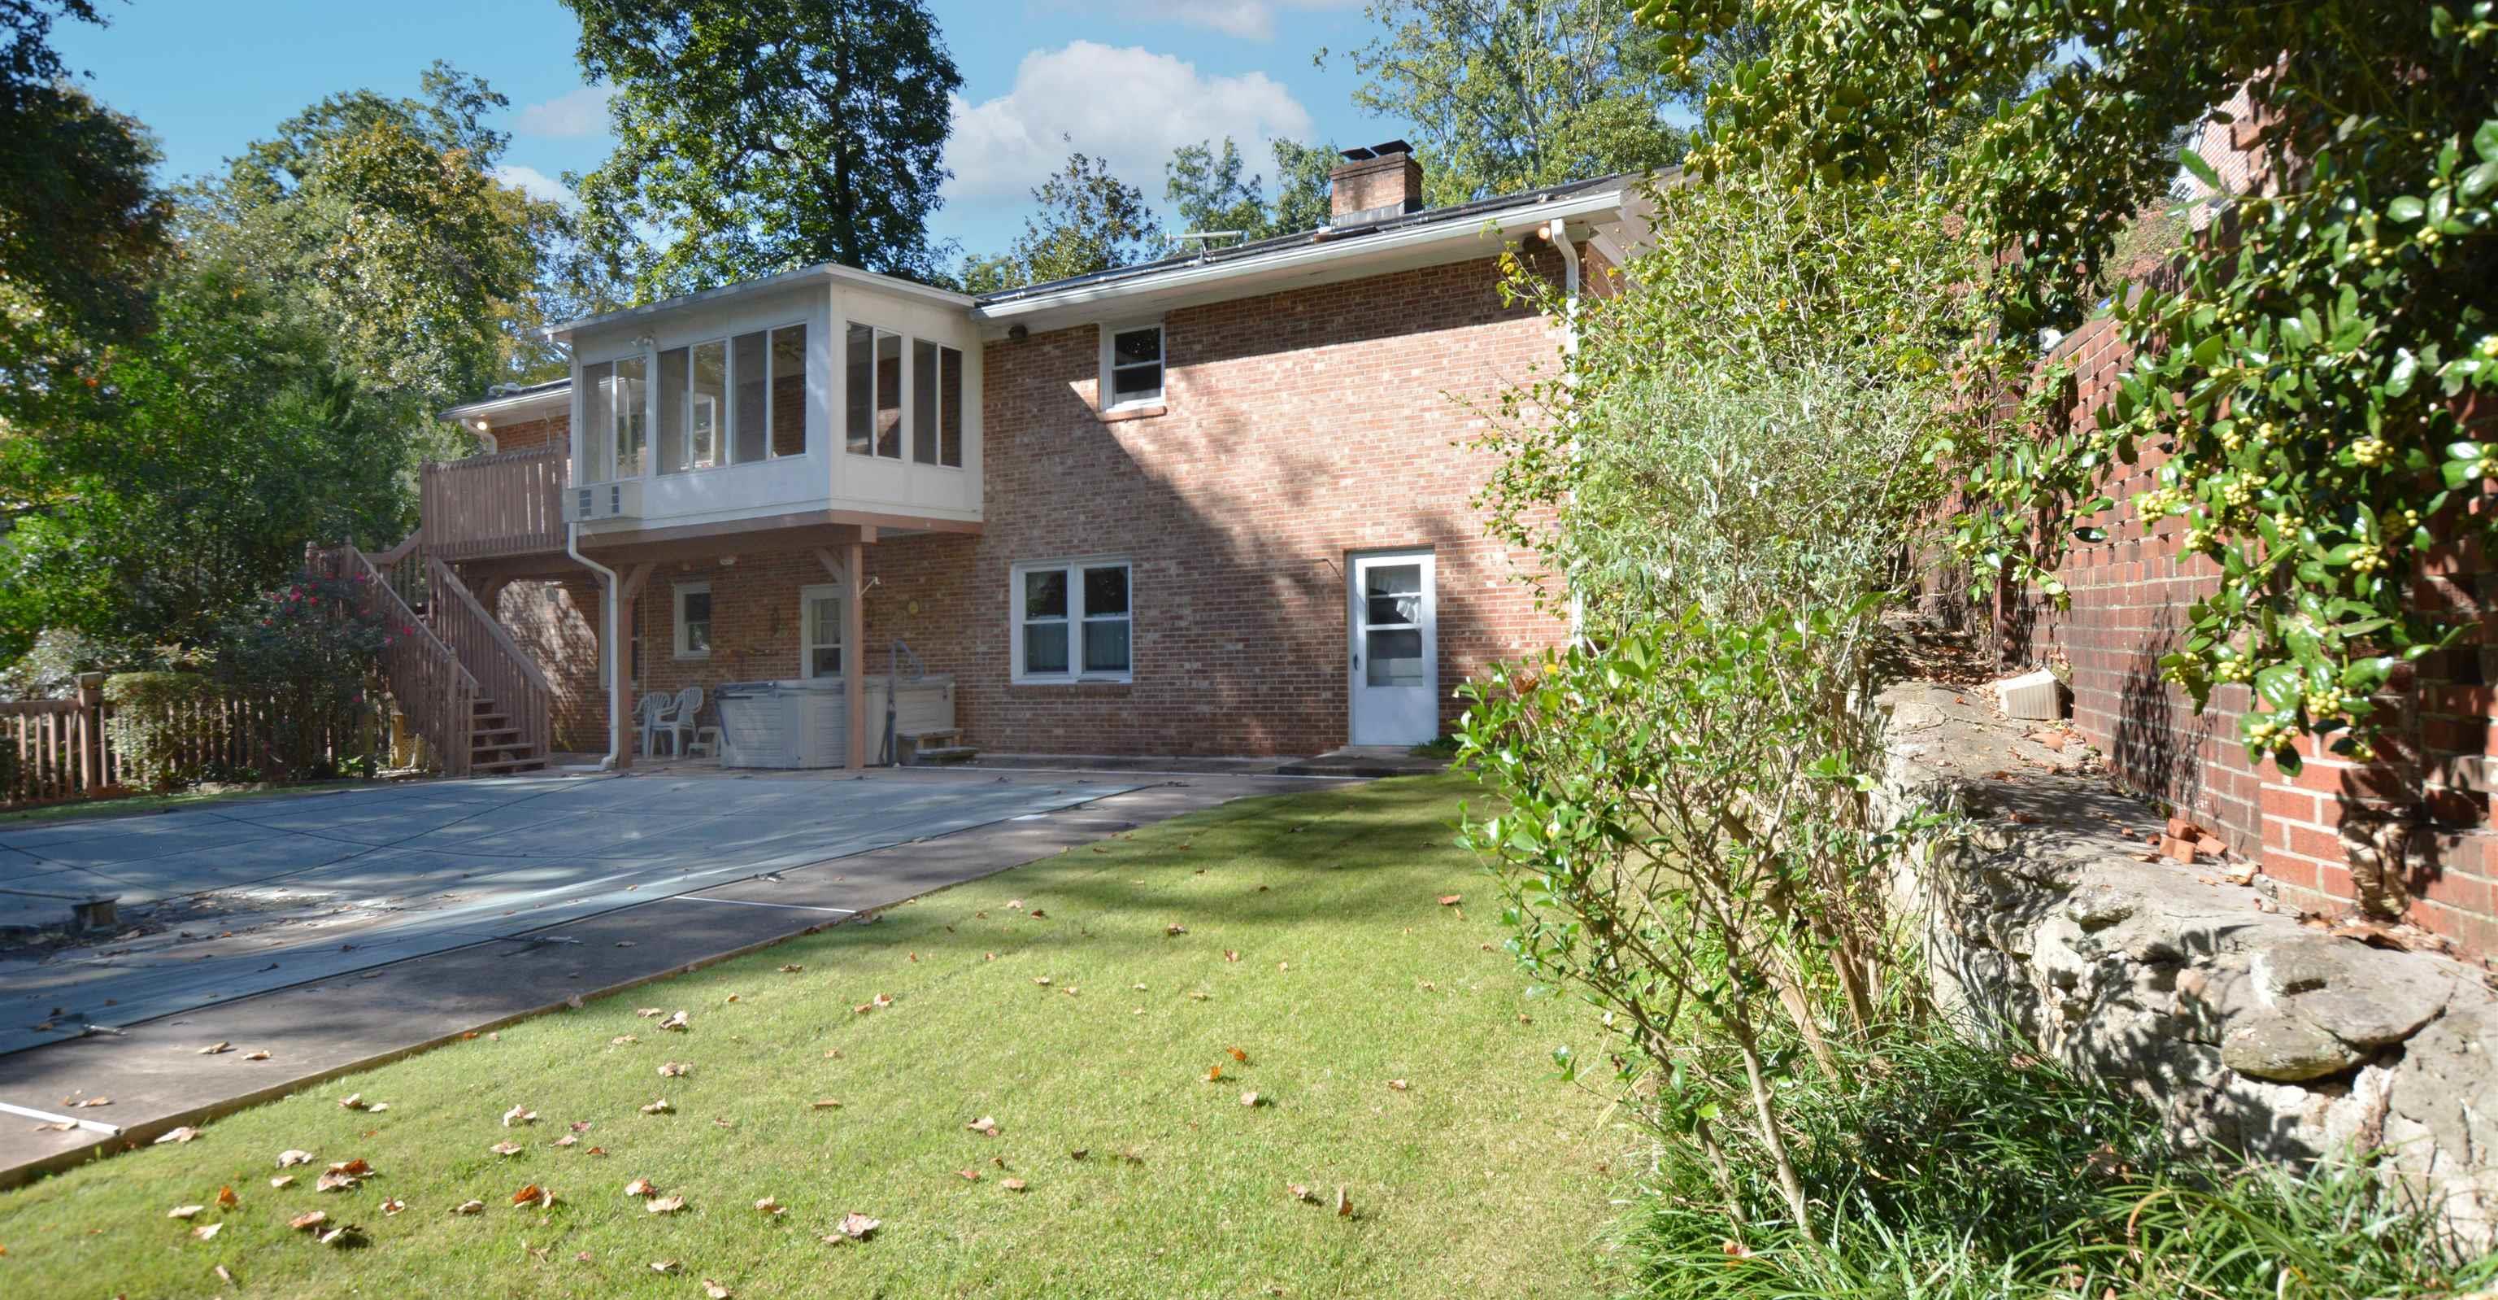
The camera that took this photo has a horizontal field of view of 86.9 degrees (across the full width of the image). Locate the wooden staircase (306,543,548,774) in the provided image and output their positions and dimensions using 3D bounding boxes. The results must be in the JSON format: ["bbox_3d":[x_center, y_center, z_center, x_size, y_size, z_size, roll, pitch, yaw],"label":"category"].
[{"bbox_3d":[-10.806,0.044,17.502,3.900,3.080,1.360,-1,0,30],"label":"wooden staircase"}]

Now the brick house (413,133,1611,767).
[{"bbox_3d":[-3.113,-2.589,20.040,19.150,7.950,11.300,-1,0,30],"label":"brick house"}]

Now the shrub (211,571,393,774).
[{"bbox_3d":[-11.764,0.325,16.399,2.150,2.593,1.900,-1,0,-36],"label":"shrub"}]

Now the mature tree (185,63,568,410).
[{"bbox_3d":[-19.744,-6.027,29.997,8.800,14.430,8.800,-1,0,-33],"label":"mature tree"}]

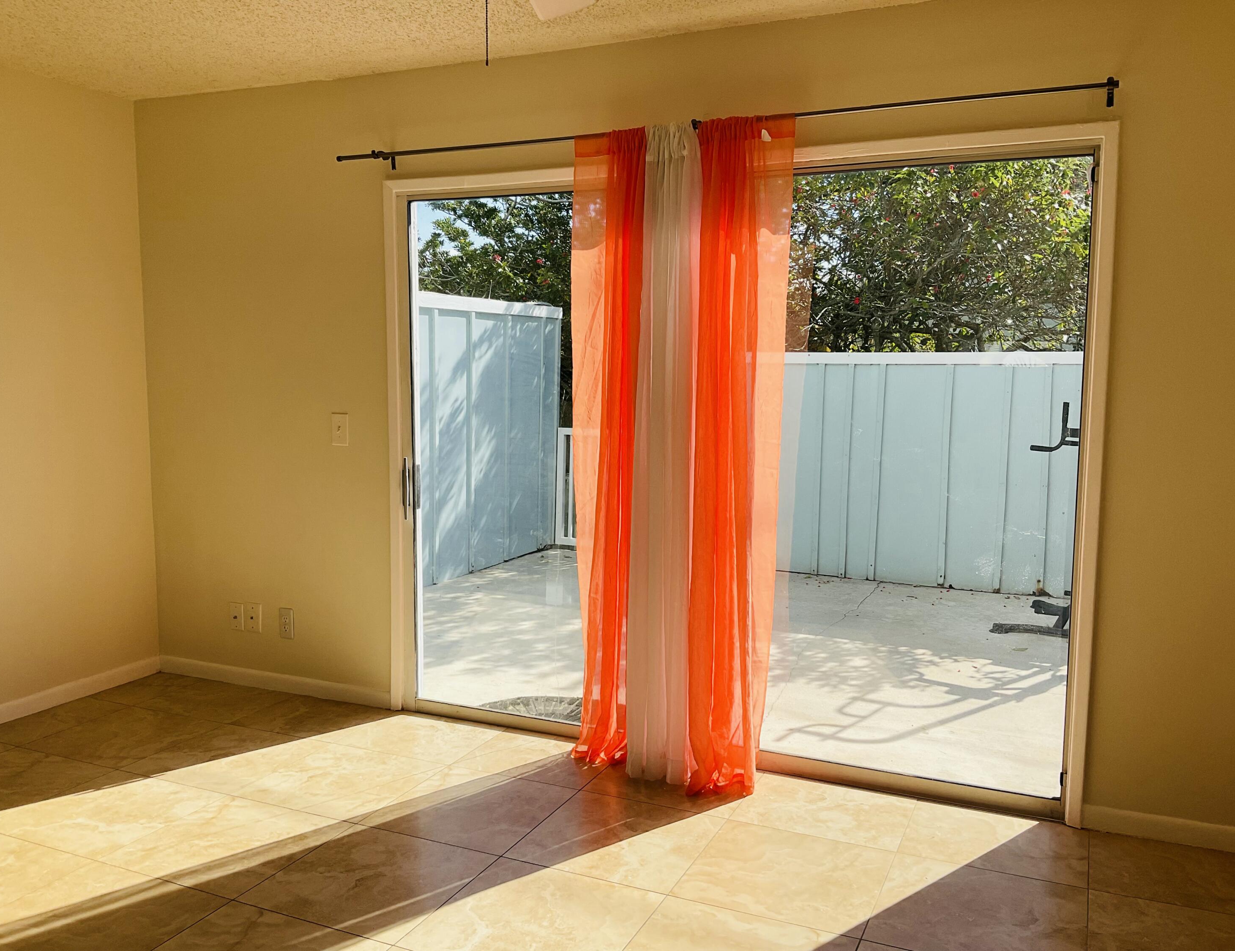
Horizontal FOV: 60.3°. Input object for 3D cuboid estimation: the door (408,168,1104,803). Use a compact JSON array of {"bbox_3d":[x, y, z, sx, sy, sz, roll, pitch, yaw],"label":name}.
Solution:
[{"bbox_3d":[0.293,-0.012,3.691,2.440,2.027,0.095,3,7,24],"label":"door"}]

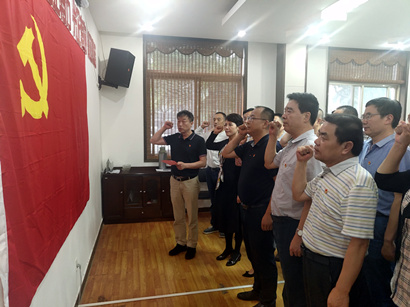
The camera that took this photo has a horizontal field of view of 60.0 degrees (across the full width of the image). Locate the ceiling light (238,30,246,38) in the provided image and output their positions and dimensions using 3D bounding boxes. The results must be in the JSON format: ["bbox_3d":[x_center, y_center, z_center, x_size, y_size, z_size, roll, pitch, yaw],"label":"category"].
[{"bbox_3d":[0.563,-1.788,5.335,0.120,0.060,0.120,-1,5,-11],"label":"ceiling light"}]

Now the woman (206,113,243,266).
[{"bbox_3d":[0.256,0.378,3.963,0.420,1.630,0.500,-3,5,-35],"label":"woman"}]

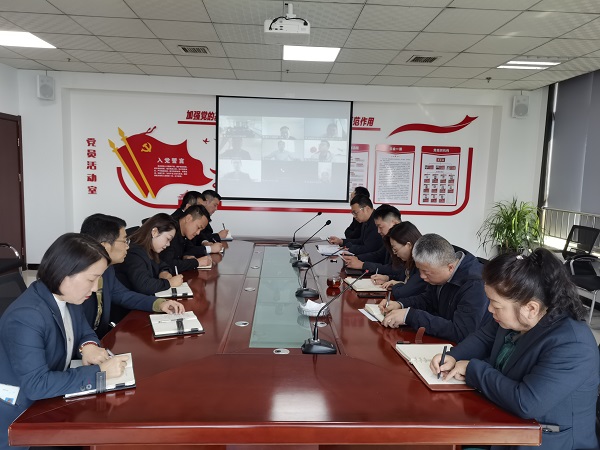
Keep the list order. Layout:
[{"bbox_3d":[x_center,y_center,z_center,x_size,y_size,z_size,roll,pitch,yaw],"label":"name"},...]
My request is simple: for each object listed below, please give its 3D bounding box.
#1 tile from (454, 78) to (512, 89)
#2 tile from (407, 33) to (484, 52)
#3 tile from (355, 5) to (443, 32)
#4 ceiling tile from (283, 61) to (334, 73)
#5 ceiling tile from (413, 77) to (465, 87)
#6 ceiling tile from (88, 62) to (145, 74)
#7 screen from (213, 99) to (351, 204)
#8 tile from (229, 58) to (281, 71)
[{"bbox_3d":[2.453,-1.871,6.224,0.600,0.020,0.600,2,6,-3],"label":"tile"},{"bbox_3d":[1.341,-1.708,4.375,0.600,0.020,0.600,2,6,-3],"label":"tile"},{"bbox_3d":[0.767,-1.658,3.751,0.600,0.020,0.600,1,6,-3],"label":"tile"},{"bbox_3d":[0.086,-1.869,5.506,0.600,0.020,0.600,2,6,-3],"label":"ceiling tile"},{"bbox_3d":[1.854,-1.886,6.194,0.600,0.020,0.600,2,6,-3],"label":"ceiling tile"},{"bbox_3d":[-2.345,-1.994,5.978,0.600,0.020,0.600,1,6,-3],"label":"ceiling tile"},{"bbox_3d":[-0.217,-1.043,6.589,1.887,1.430,0.040,1,6,-3],"label":"screen"},{"bbox_3d":[-0.516,-1.892,5.496,0.600,0.015,0.600,2,6,-3],"label":"tile"}]

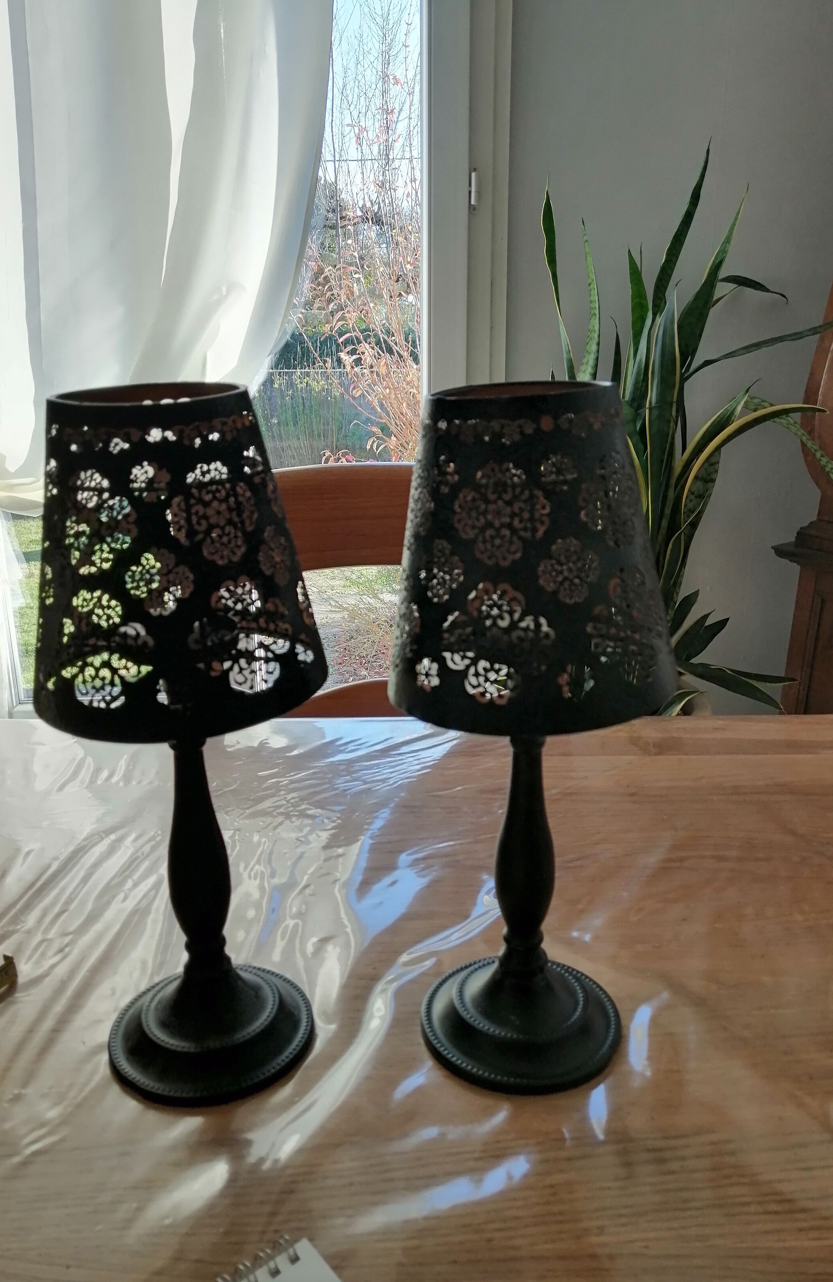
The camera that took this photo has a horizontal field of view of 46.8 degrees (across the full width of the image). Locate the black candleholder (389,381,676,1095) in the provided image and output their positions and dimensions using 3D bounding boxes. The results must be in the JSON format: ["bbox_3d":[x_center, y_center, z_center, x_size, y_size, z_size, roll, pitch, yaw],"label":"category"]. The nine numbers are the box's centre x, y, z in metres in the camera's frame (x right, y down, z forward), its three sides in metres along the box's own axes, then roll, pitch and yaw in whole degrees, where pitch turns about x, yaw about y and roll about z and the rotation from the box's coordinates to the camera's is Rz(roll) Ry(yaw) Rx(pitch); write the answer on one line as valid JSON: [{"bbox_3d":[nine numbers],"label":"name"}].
[{"bbox_3d":[0.053,0.045,0.455,0.132,0.321,0.132,0,16,0],"label":"black candleholder"}]

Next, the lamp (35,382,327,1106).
[{"bbox_3d":[-0.105,0.048,0.451,0.132,0.321,0.132,0,16,0],"label":"lamp"}]

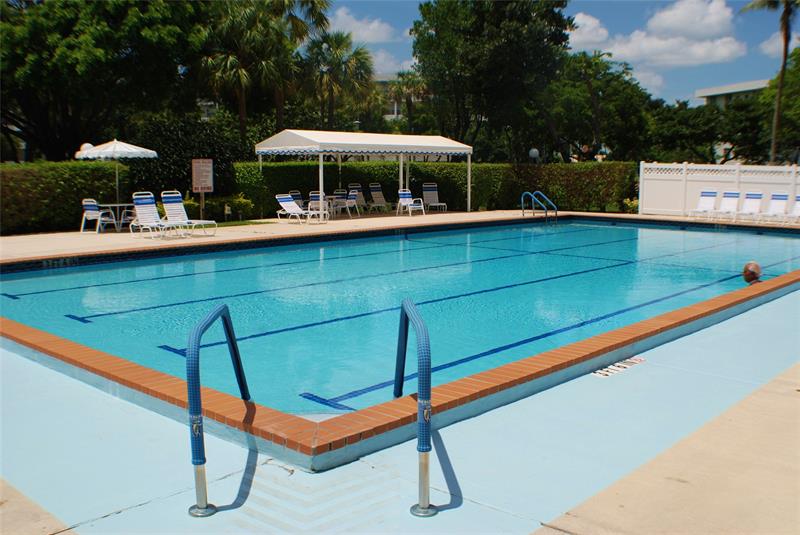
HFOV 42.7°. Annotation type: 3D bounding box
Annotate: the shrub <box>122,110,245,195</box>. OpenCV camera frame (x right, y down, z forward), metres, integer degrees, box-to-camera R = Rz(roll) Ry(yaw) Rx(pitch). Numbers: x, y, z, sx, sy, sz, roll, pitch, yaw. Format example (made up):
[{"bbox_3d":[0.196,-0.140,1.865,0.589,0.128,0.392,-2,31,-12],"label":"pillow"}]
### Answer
[{"bbox_3d":[-6.846,-3.288,32.500,3.000,3.200,3.500,5,8,41],"label":"shrub"}]

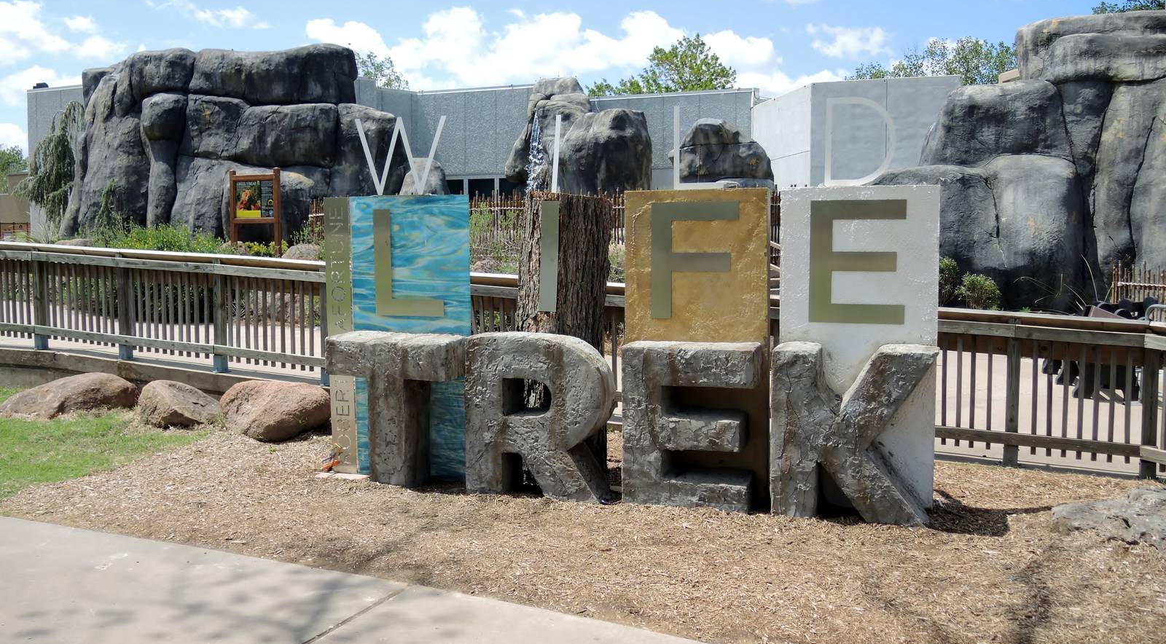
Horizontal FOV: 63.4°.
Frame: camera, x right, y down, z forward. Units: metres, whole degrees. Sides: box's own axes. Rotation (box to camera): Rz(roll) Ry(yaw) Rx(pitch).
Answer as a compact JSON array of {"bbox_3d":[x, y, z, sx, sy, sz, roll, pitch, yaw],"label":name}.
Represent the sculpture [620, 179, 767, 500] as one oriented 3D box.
[{"bbox_3d":[0.701,0.126,5.775,0.861,1.848,0.151,1,5,15],"label":"sculpture"}]

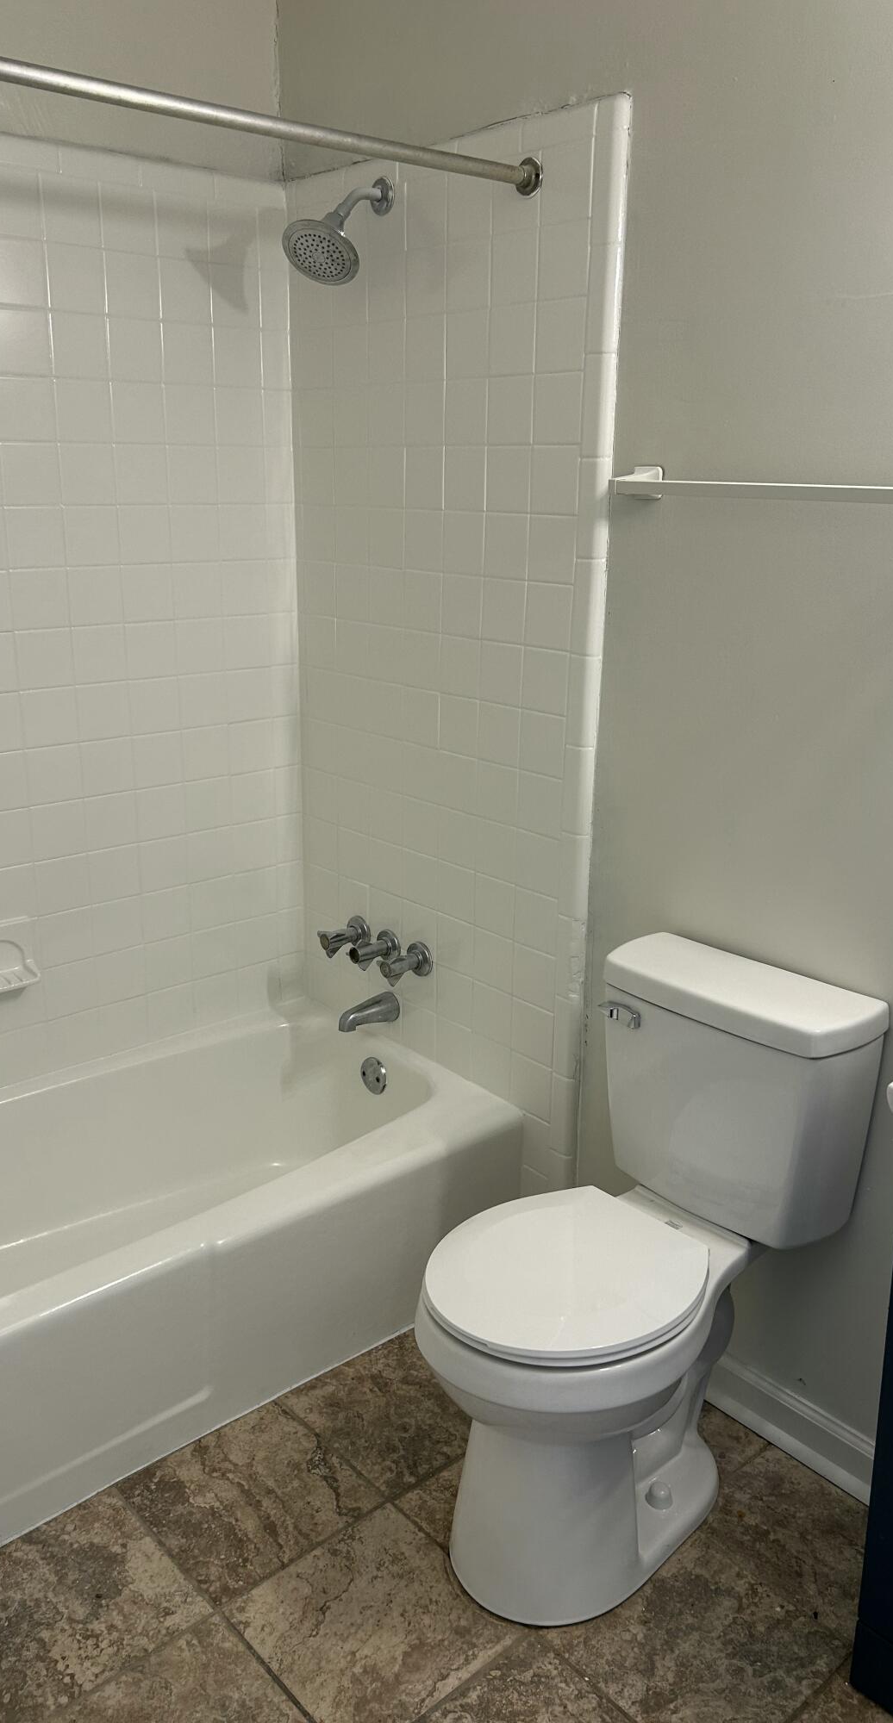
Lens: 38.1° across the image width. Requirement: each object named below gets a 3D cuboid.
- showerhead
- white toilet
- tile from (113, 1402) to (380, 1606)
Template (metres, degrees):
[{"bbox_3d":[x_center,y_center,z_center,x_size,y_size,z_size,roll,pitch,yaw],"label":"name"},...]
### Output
[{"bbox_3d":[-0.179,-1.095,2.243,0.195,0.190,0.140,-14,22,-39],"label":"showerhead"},{"bbox_3d":[0.237,0.606,1.875,0.655,0.819,0.412,-14,22,-39],"label":"white toilet"},{"bbox_3d":[-0.302,0.993,2.004,0.300,0.010,0.298,-14,22,-39],"label":"tile"}]

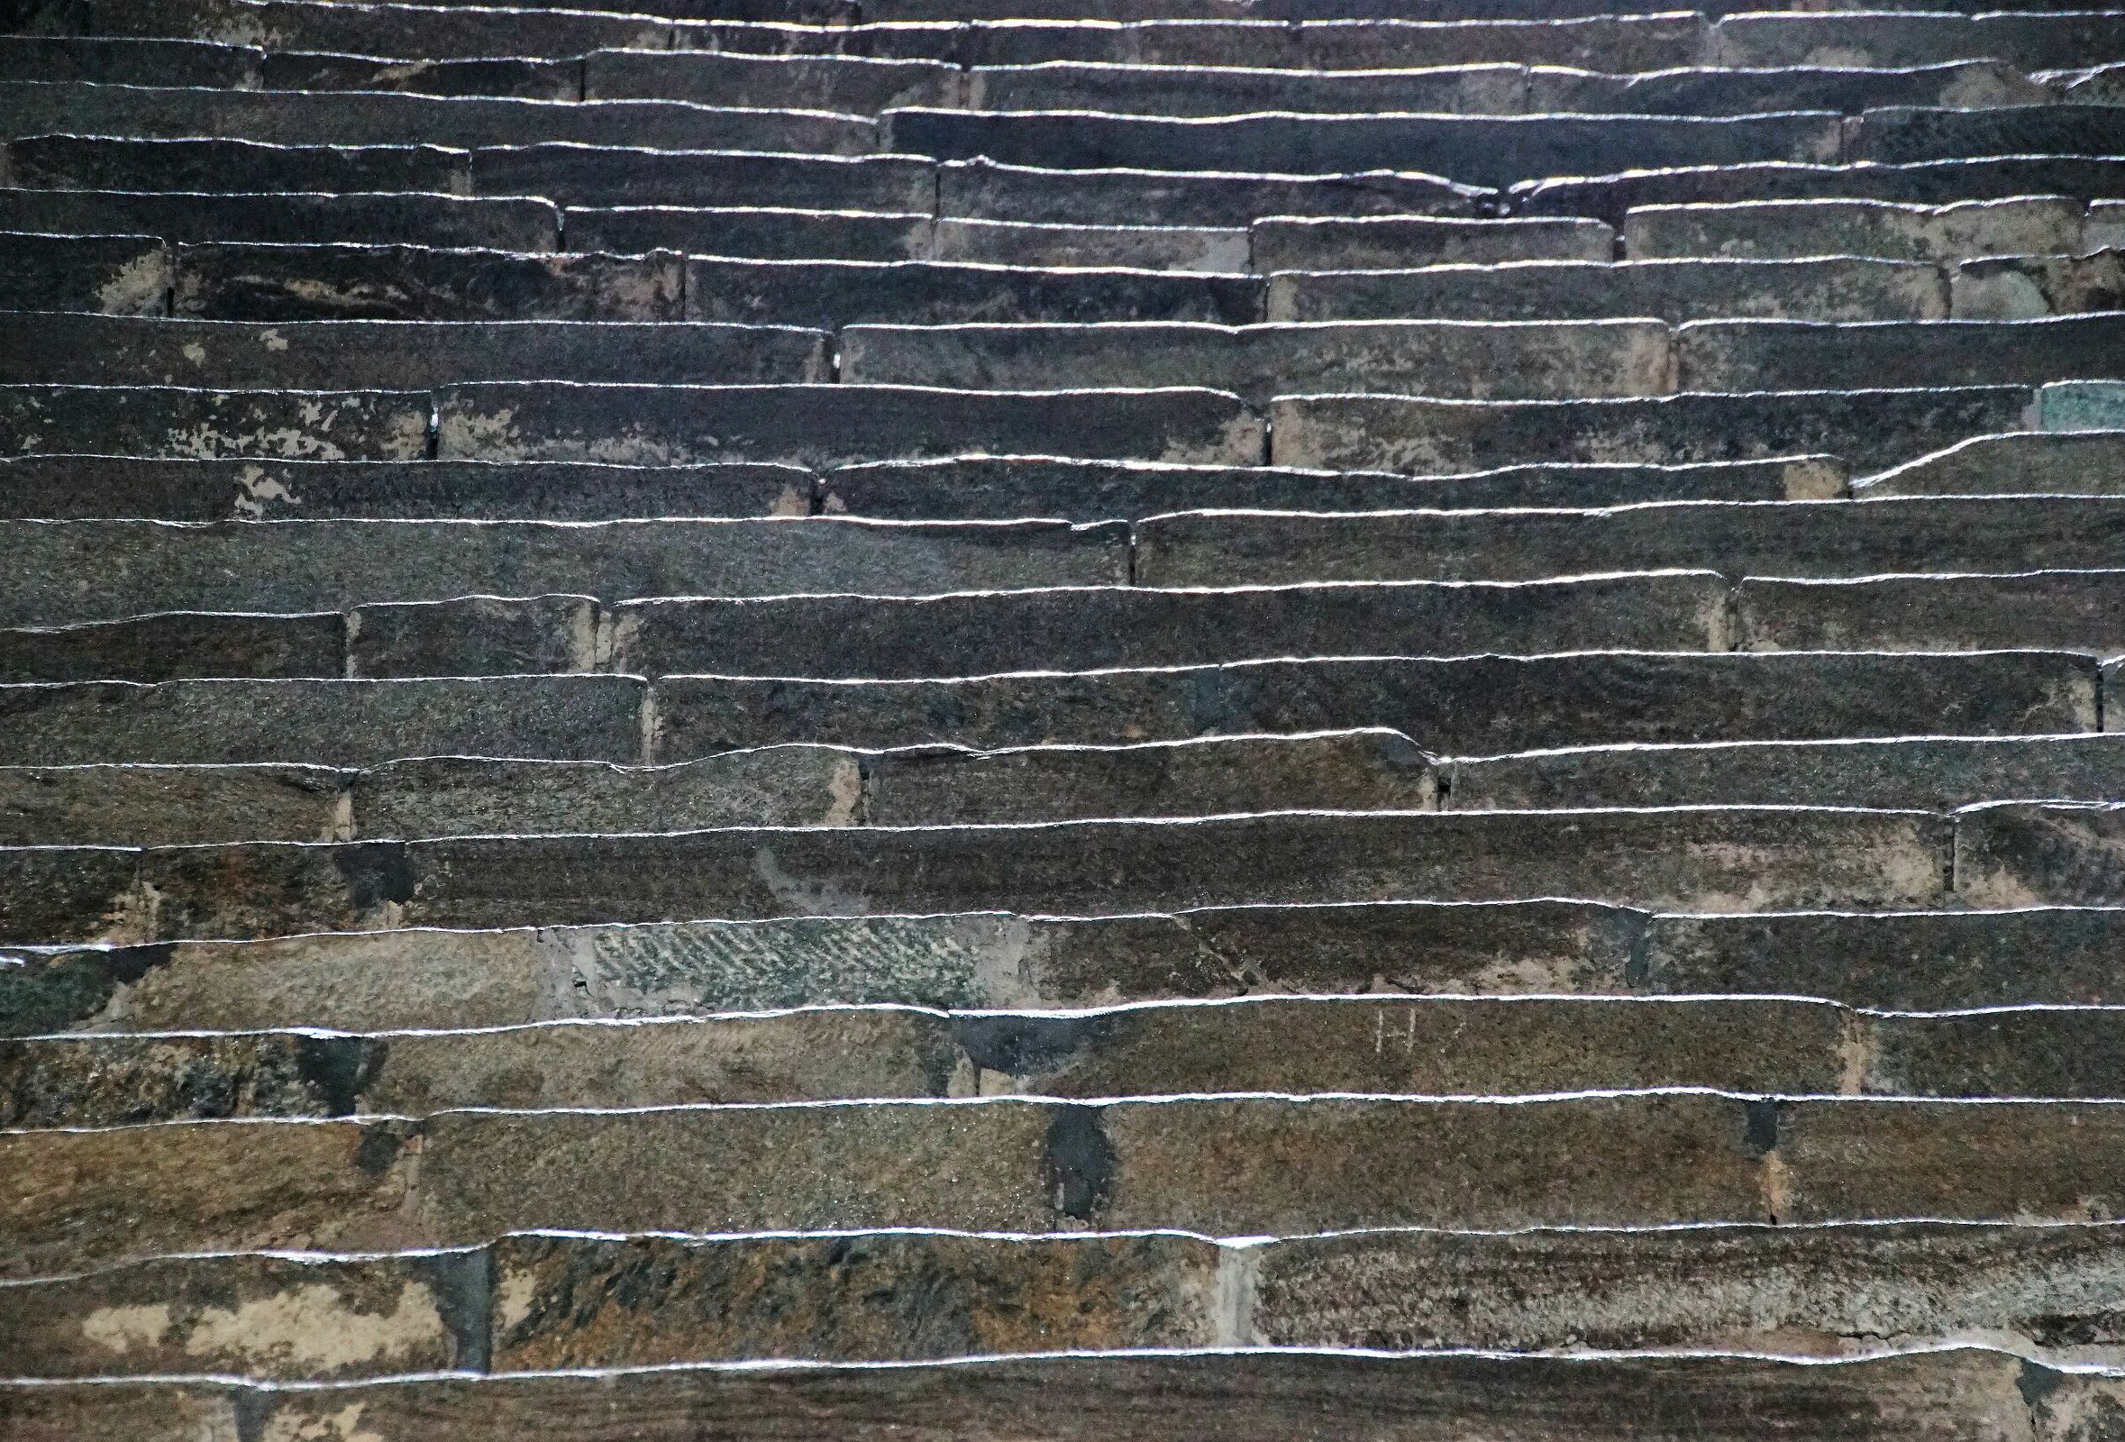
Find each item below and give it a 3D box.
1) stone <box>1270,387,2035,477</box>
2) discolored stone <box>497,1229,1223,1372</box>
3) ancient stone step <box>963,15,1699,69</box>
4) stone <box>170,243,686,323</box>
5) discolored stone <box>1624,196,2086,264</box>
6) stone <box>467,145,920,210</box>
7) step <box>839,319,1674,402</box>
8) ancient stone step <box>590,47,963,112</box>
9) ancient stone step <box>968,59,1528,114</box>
[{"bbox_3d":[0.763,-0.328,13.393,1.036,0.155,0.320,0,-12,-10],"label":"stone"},{"bbox_3d":[-0.228,0.612,9.760,0.721,0.165,0.320,0,-12,-10],"label":"discolored stone"},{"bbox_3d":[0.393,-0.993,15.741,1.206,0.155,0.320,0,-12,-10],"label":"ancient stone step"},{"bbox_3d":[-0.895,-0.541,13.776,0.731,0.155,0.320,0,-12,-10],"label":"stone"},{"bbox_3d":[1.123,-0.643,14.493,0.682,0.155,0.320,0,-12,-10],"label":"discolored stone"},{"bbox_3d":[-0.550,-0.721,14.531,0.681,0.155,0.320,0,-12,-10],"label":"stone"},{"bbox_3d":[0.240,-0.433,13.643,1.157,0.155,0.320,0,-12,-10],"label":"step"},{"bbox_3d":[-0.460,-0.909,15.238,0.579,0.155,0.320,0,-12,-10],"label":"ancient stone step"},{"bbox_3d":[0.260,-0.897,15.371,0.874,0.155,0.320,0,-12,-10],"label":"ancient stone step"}]

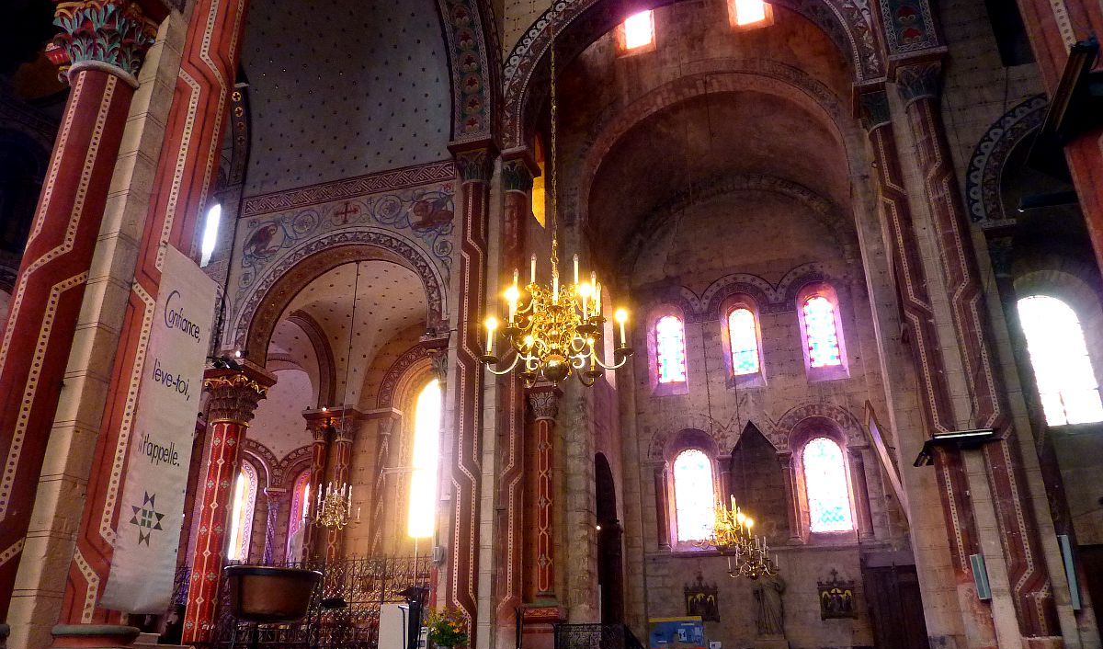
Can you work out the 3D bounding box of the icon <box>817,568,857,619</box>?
[{"bbox_3d":[7.544,7.098,21.090,0.880,1.240,0.130,-7,-24,15],"label":"icon"}]

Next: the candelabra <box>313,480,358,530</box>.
[{"bbox_3d":[-3.577,2.983,13.175,0.690,0.852,0.690,-7,-25,16],"label":"candelabra"}]

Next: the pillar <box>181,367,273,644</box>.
[{"bbox_3d":[-5.670,3.139,13.704,0.960,4.807,0.960,-7,-25,16],"label":"pillar"}]

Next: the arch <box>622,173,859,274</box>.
[{"bbox_3d":[4.774,-2.811,21.412,6.080,3.107,0.500,-7,-25,16],"label":"arch"}]

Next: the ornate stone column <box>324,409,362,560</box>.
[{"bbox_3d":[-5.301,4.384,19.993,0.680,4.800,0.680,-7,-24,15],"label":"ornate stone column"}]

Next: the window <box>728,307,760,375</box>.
[{"bbox_3d":[4.966,0.404,20.618,0.678,1.799,0.200,-7,-25,16],"label":"window"}]

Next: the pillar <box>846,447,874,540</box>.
[{"bbox_3d":[8.552,4.622,21.957,0.500,2.580,0.480,-7,-24,15],"label":"pillar"}]

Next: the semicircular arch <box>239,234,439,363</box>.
[{"bbox_3d":[-4.451,-0.670,16.684,4.550,2.750,0.750,-7,-24,15],"label":"semicircular arch"}]

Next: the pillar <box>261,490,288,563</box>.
[{"bbox_3d":[-6.657,4.933,18.856,0.440,2.103,0.440,-7,-25,16],"label":"pillar"}]

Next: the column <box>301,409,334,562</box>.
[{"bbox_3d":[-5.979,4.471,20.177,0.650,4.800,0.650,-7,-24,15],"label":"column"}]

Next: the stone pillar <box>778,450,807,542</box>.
[{"bbox_3d":[6.817,4.865,22.420,0.500,2.600,0.480,-7,-24,15],"label":"stone pillar"}]

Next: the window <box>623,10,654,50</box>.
[{"bbox_3d":[2.650,-8.947,24.017,0.850,1.400,0.250,-7,-24,15],"label":"window"}]

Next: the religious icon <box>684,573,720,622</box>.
[{"bbox_3d":[3.396,6.184,18.093,0.701,1.031,0.200,-7,-25,16],"label":"religious icon"}]

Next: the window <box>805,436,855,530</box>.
[{"bbox_3d":[6.466,3.725,18.647,0.891,2.201,0.200,-7,-25,16],"label":"window"}]

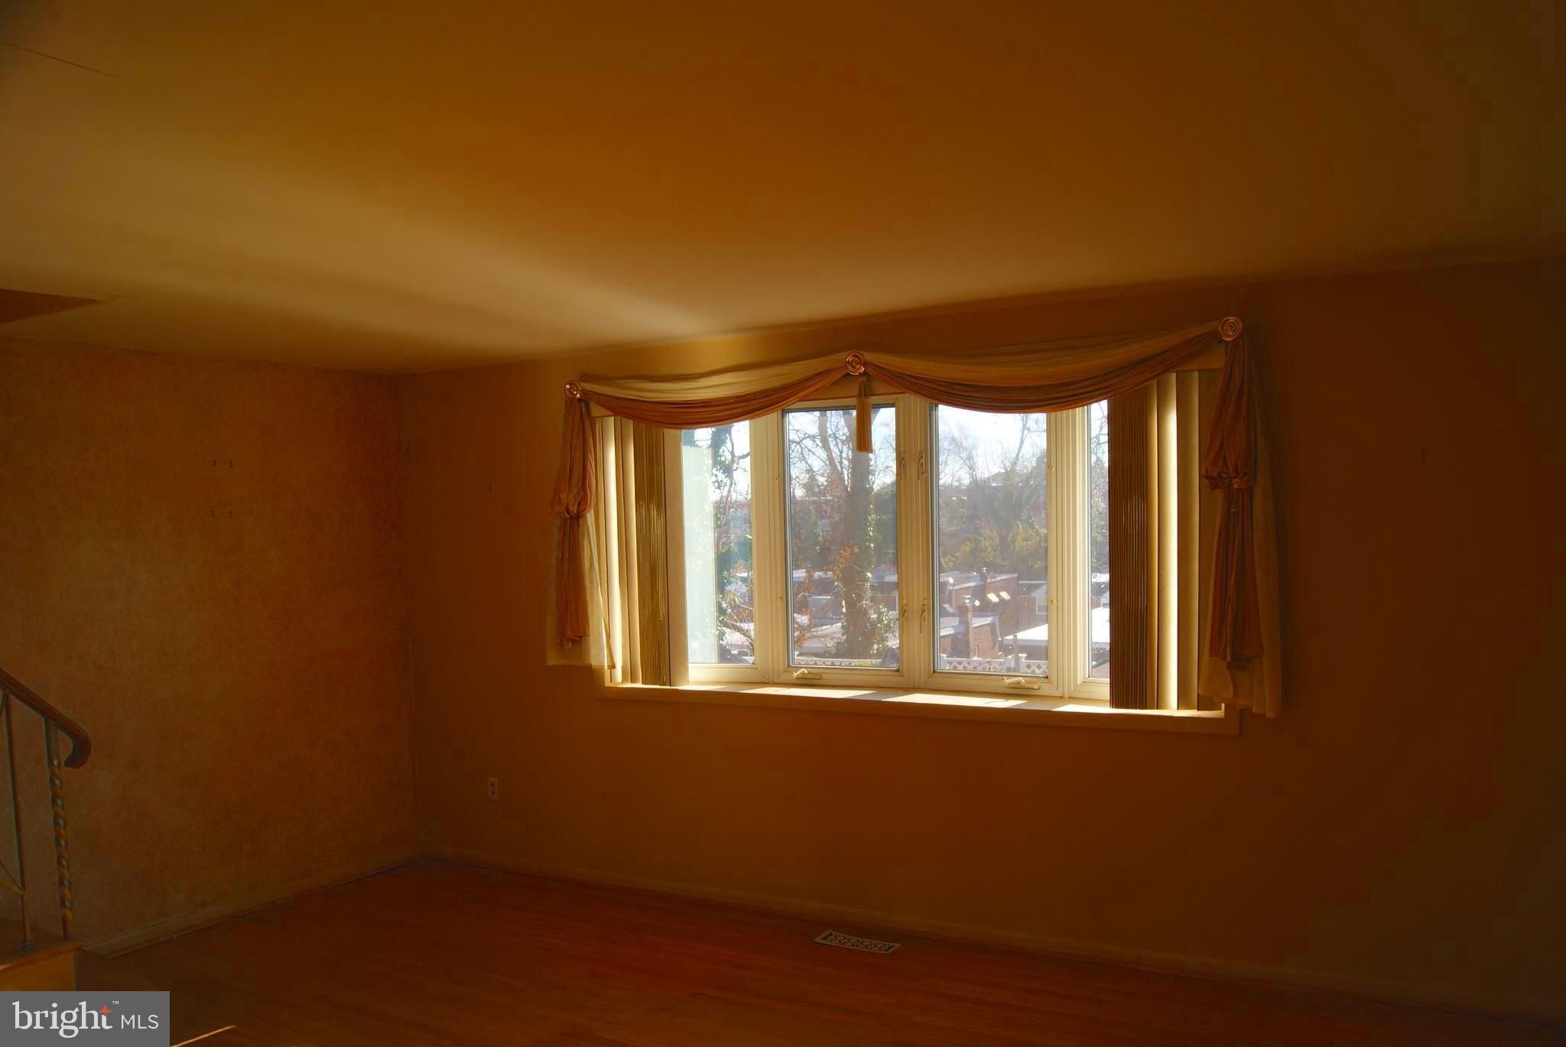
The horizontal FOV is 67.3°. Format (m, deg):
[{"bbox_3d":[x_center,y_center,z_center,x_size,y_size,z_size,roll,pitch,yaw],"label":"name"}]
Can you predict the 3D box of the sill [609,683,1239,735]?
[{"bbox_3d":[0.456,0.750,4.948,2.780,0.064,0.320,-1,1,27],"label":"sill"}]

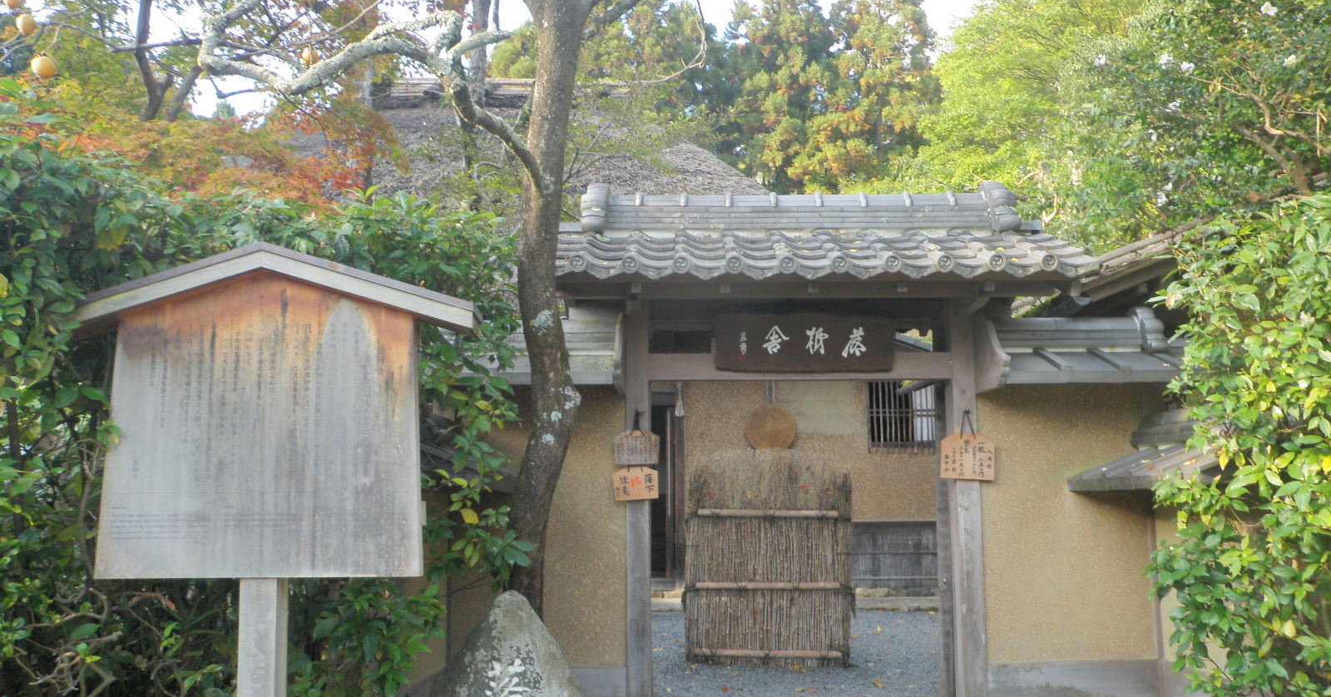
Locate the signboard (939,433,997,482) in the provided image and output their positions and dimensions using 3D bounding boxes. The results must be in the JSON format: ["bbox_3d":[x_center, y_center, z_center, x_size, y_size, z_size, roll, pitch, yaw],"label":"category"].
[{"bbox_3d":[1.546,0.557,5.491,0.275,0.240,0.020,0,-7,-1],"label":"signboard"}]

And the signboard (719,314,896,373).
[{"bbox_3d":[0.722,-0.029,5.540,0.925,0.315,0.050,0,-1,-1],"label":"signboard"}]

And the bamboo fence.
[{"bbox_3d":[0.740,1.488,7.689,1.170,1.490,0.180,-1,-7,6],"label":"bamboo fence"}]

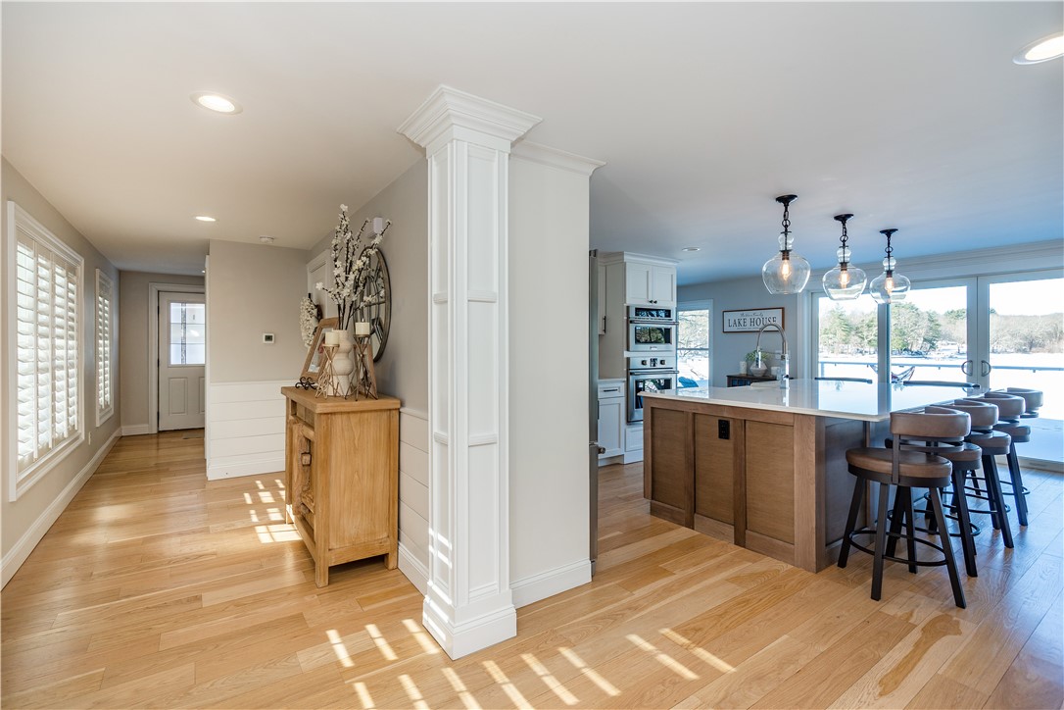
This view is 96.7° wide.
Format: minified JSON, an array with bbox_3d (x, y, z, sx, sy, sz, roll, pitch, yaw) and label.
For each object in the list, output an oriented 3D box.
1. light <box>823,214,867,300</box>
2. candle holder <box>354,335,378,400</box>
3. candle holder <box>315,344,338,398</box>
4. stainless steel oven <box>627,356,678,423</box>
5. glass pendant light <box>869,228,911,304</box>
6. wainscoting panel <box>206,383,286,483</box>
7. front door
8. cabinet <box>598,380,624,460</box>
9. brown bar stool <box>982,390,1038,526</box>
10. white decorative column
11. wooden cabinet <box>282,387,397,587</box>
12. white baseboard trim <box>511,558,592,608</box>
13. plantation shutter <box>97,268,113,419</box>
[{"bbox_3d":[2.434,-0.757,3.697,0.285,0.645,0.285,0,1,-36],"label":"light"},{"bbox_3d":[-0.967,0.072,2.688,0.175,0.361,0.175,-1,1,-35],"label":"candle holder"},{"bbox_3d":[-1.176,0.094,2.769,0.165,0.314,0.165,-1,1,-35],"label":"candle holder"},{"bbox_3d":[1.235,0.365,5.681,0.770,0.735,0.620,-1,1,-35],"label":"stainless steel oven"},{"bbox_3d":[3.109,-0.762,4.146,0.285,0.645,0.285,0,1,-36],"label":"glass pendant light"},{"bbox_3d":[-2.714,0.720,4.679,0.810,0.920,0.040,0,1,-36],"label":"wainscoting panel"},{"bbox_3d":[-5.130,0.128,7.154,0.860,2.040,0.060,-1,1,-35],"label":"front door"},{"bbox_3d":[0.680,0.734,5.364,0.400,0.920,0.620,-1,1,-35],"label":"cabinet"},{"bbox_3d":[3.578,0.759,3.667,0.540,0.940,0.540,-1,1,-35],"label":"brown bar stool"},{"bbox_3d":[-0.286,0.102,2.119,0.465,2.250,0.465,0,1,-36],"label":"white decorative column"},{"bbox_3d":[-1.275,0.725,3.034,0.435,0.970,1.165,0,1,-36],"label":"wooden cabinet"},{"bbox_3d":[0.080,1.161,2.394,0.590,0.125,0.022,0,1,-36],"label":"white baseboard trim"},{"bbox_3d":[-4.973,-0.084,5.524,0.080,1.600,1.180,-1,1,-35],"label":"plantation shutter"}]

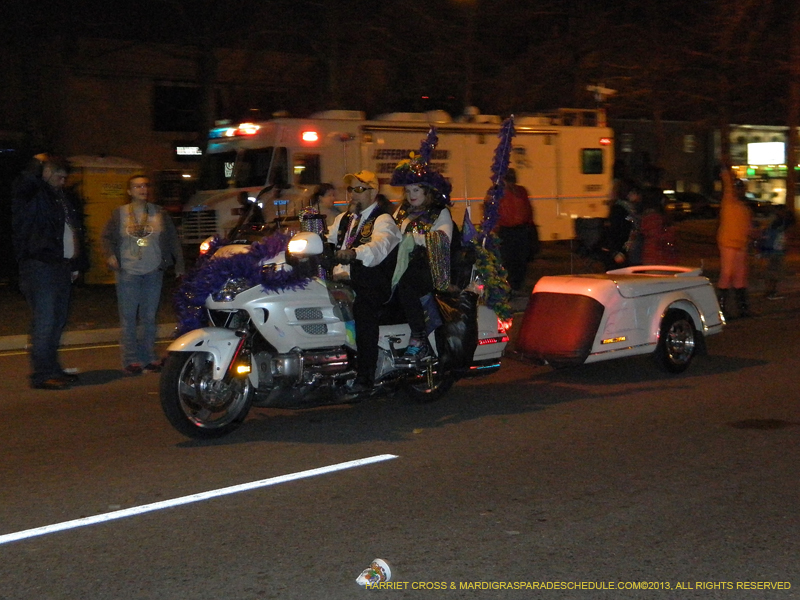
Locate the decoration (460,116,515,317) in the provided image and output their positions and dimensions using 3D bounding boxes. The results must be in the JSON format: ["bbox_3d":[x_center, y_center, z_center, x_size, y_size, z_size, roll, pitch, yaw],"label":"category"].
[{"bbox_3d":[0.632,-0.596,9.400,0.360,1.450,0.280,-4,7,-38],"label":"decoration"}]

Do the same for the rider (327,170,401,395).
[{"bbox_3d":[-0.286,-0.150,8.760,0.720,1.430,0.700,-4,7,-38],"label":"rider"}]

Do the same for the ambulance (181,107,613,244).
[{"bbox_3d":[0.131,-2.521,27.735,9.700,3.250,2.450,-4,7,-37],"label":"ambulance"}]

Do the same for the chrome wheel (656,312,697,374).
[{"bbox_3d":[2.187,0.328,10.400,0.520,0.520,0.180,-4,7,-38],"label":"chrome wheel"}]

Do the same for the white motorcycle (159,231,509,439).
[{"bbox_3d":[-0.396,0.087,8.695,2.630,1.400,0.970,-4,7,-38],"label":"white motorcycle"}]

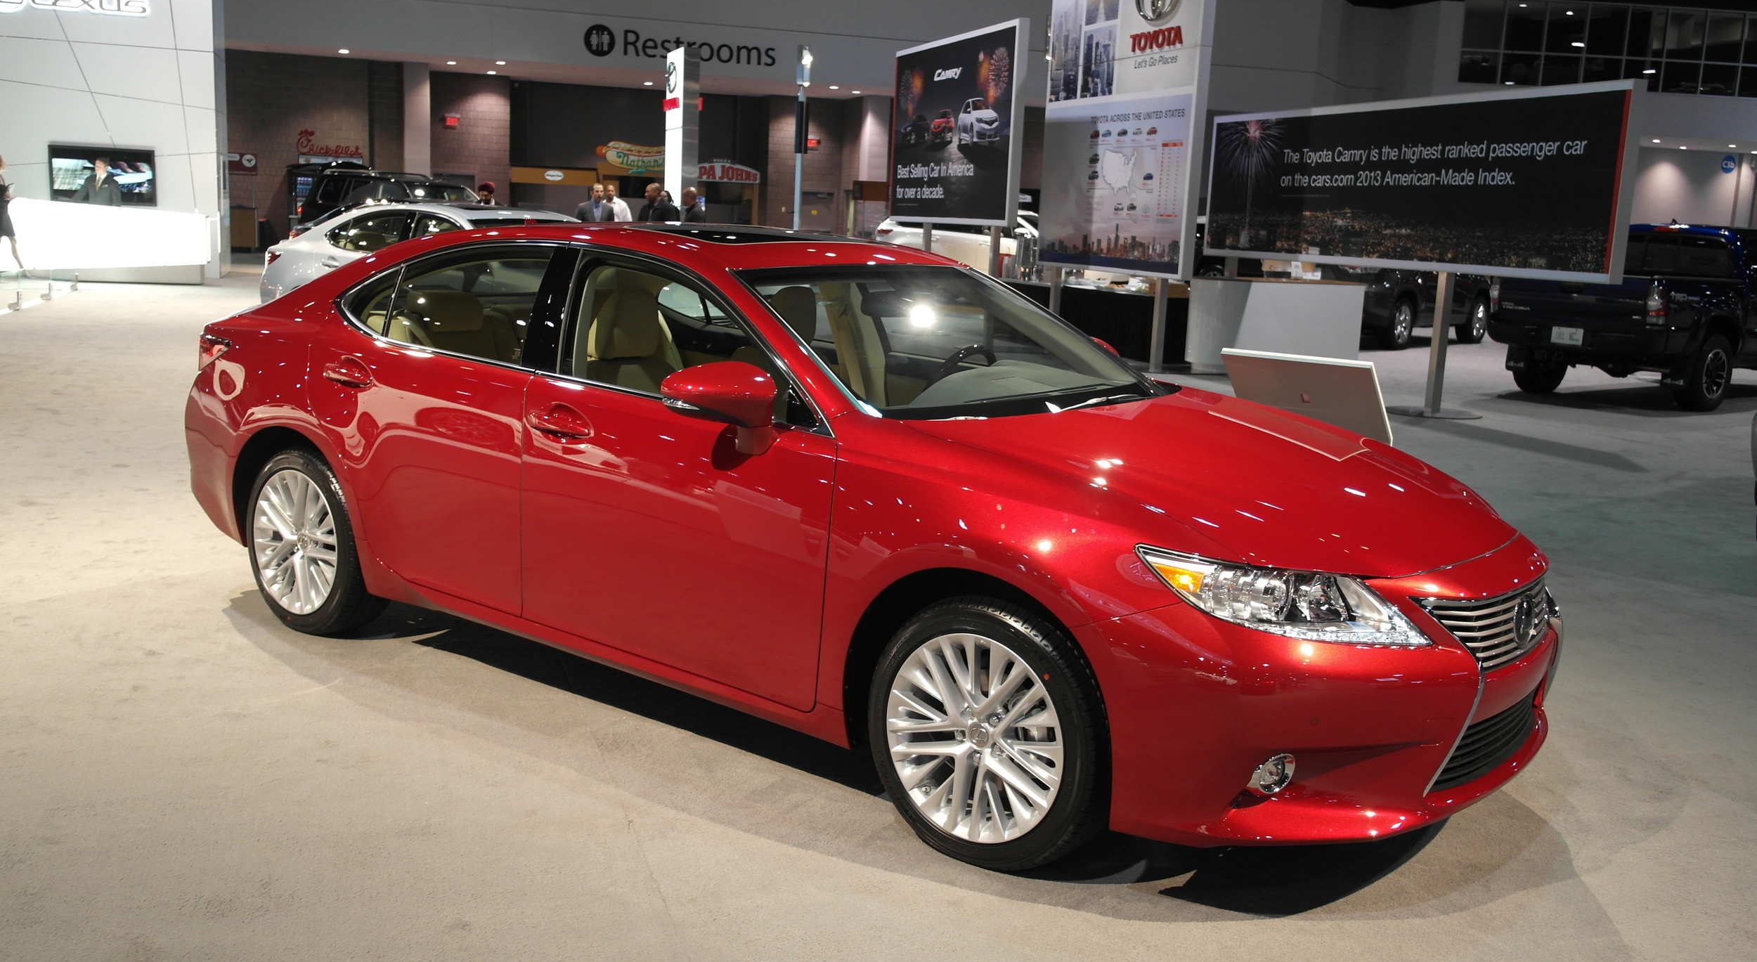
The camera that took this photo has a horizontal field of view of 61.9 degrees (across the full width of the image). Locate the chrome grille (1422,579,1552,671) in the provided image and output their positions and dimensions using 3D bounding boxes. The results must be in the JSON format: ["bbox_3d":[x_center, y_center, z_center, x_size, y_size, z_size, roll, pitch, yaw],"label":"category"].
[{"bbox_3d":[1.490,0.325,3.565,0.160,0.200,0.720,10,12,36],"label":"chrome grille"}]

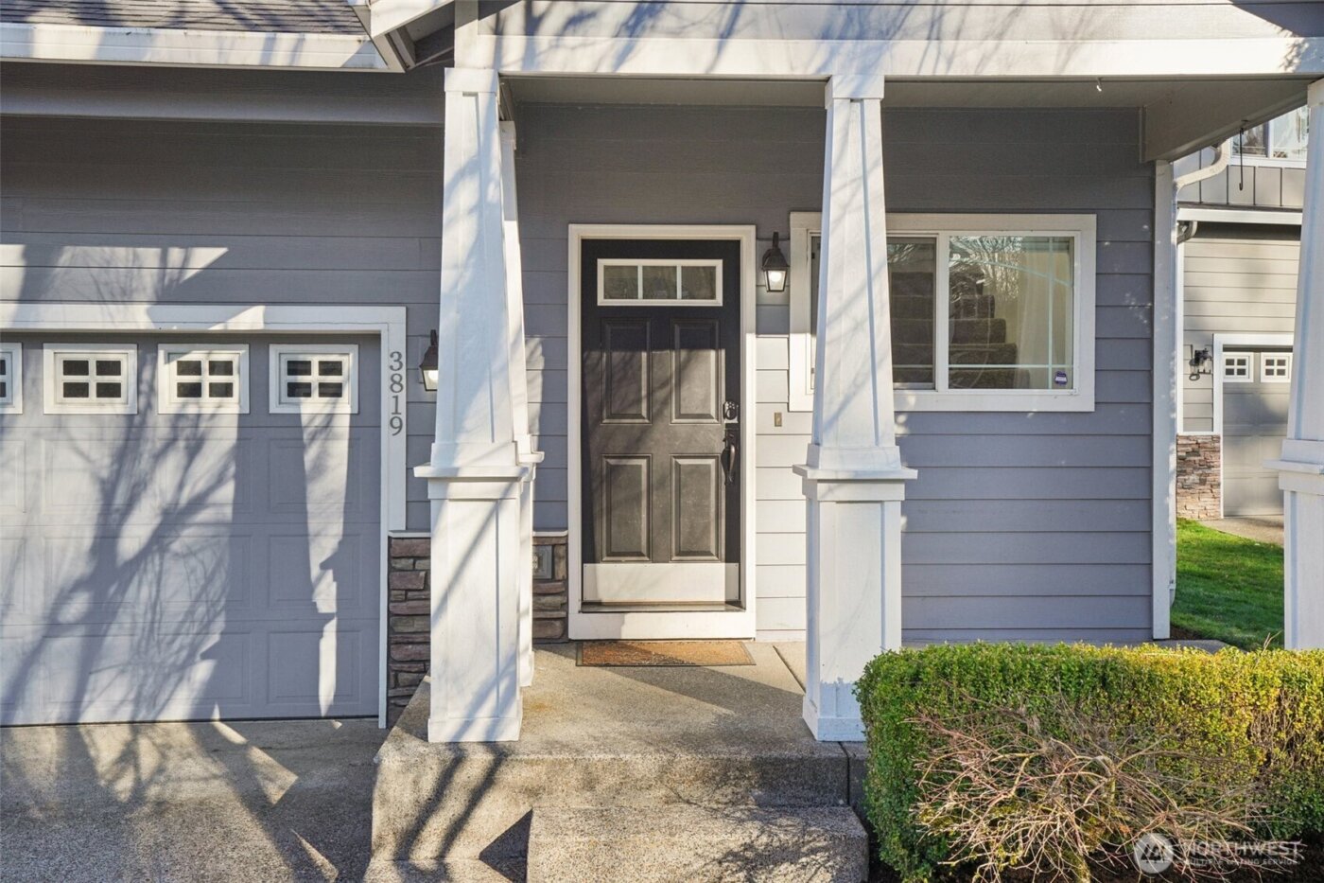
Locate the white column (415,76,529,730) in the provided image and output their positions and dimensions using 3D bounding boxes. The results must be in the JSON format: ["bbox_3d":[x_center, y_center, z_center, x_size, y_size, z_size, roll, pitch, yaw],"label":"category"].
[{"bbox_3d":[-0.748,-0.141,5.195,0.436,2.645,0.436,0,2,-3],"label":"white column"}]

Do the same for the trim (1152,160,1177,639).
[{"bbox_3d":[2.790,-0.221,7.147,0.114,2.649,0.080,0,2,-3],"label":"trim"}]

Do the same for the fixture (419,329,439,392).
[{"bbox_3d":[-1.214,-0.429,6.840,0.140,0.332,0.190,0,2,-3],"label":"fixture"}]

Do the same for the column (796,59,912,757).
[{"bbox_3d":[0.785,-0.139,5.266,0.436,2.641,0.436,0,2,-3],"label":"column"}]

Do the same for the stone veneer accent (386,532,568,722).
[{"bbox_3d":[-1.000,1.014,6.961,0.981,1.053,0.080,0,2,-3],"label":"stone veneer accent"}]

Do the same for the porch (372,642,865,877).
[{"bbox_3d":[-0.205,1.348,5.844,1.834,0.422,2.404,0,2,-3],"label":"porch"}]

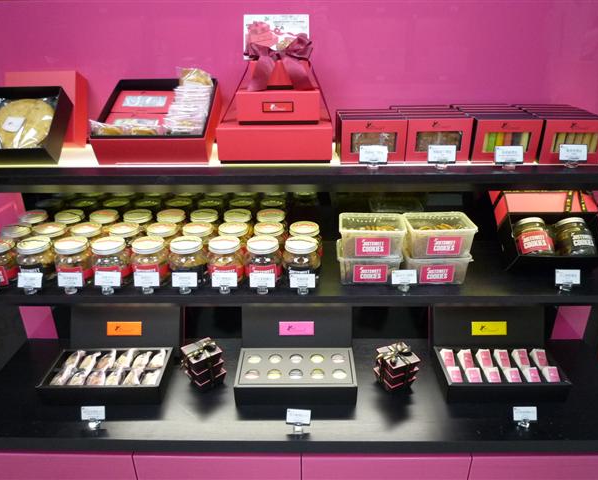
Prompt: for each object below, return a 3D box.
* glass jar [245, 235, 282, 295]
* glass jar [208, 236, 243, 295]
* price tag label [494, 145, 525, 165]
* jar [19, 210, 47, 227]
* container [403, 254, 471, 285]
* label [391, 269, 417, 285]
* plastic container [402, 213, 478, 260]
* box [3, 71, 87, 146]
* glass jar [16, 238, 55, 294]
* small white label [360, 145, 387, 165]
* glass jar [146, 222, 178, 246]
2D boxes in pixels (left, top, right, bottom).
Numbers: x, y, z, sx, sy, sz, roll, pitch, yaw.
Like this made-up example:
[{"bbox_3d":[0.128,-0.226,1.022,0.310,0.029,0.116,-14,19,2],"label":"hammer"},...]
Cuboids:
[{"bbox_3d":[-0.093,0.056,1.220,0.097,0.105,0.097,0,24,0],"label":"glass jar"},{"bbox_3d":[-0.193,0.056,1.220,0.097,0.105,0.097,0,24,0],"label":"glass jar"},{"bbox_3d":[0.409,-0.166,0.898,0.054,0.034,0.006,0,6,0],"label":"price tag label"},{"bbox_3d":[-0.796,-0.026,1.413,0.097,0.104,0.097,0,23,0],"label":"jar"},{"bbox_3d":[0.358,0.065,1.230,0.166,0.082,0.120,0,24,0],"label":"container"},{"bbox_3d":[0.266,0.094,1.163,0.064,0.038,0.003,0,3,1],"label":"label"},{"bbox_3d":[0.360,-0.011,1.202,0.166,0.082,0.124,0,23,0],"label":"plastic container"},{"bbox_3d":[-0.669,-0.342,1.226,0.184,0.184,0.062,0,-2,0],"label":"box"},{"bbox_3d":[-0.686,0.056,1.220,0.097,0.105,0.097,0,24,0],"label":"glass jar"},{"bbox_3d":[0.146,-0.167,0.898,0.054,0.034,0.006,0,6,0],"label":"small white label"},{"bbox_3d":[-0.385,0.014,1.316,0.097,0.104,0.097,0,23,0],"label":"glass jar"}]

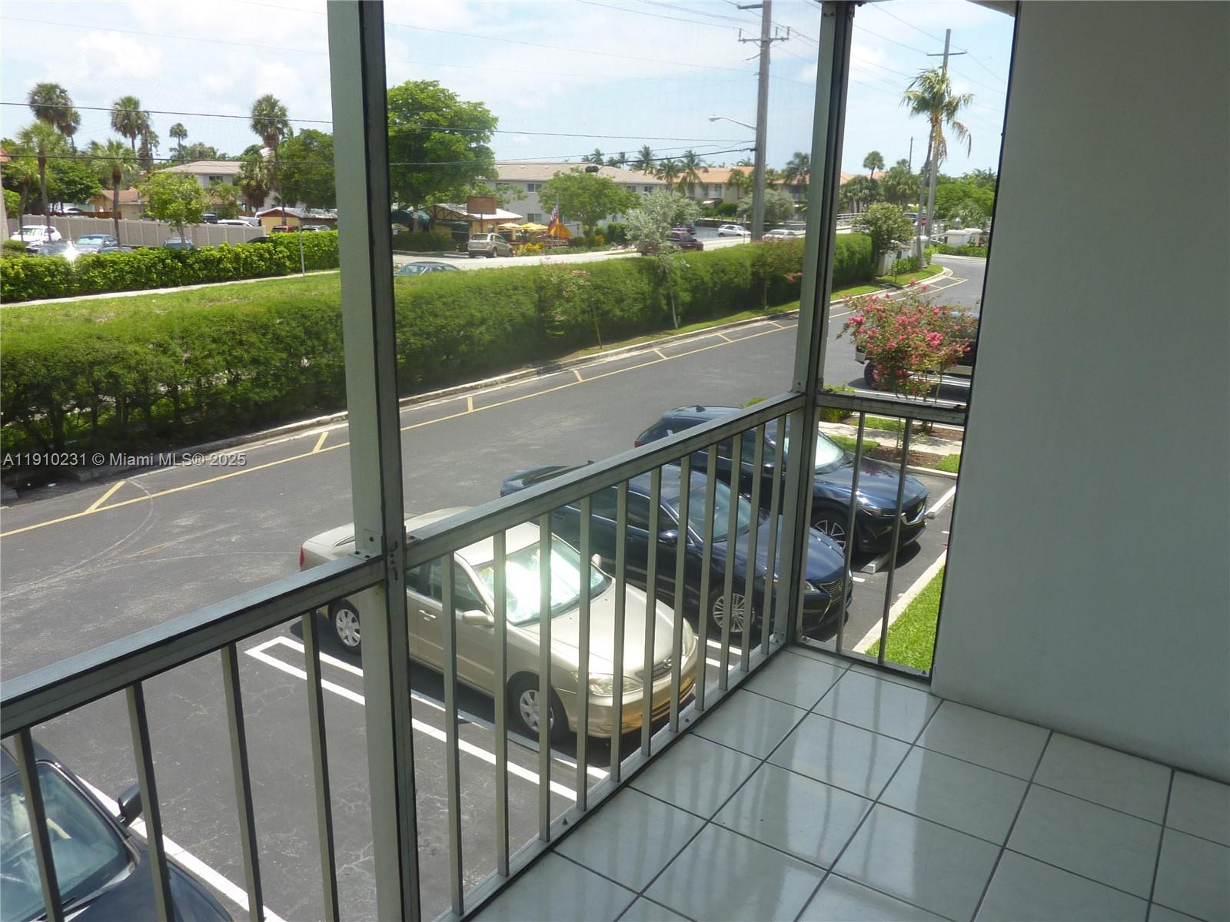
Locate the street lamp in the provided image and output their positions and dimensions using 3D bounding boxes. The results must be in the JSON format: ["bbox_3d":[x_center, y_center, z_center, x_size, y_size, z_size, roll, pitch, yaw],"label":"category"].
[{"bbox_3d":[5.213,-10.910,39.505,2.800,8.530,0.450,12,19,34],"label":"street lamp"}]

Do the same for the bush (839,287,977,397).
[{"bbox_3d":[6.101,-2.095,18.293,2.850,2.950,2.600,7,17,20],"label":"bush"}]

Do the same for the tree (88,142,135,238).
[{"bbox_3d":[-33.589,-17.849,60.000,2.800,7.200,2.800,-5,17,-22],"label":"tree"}]

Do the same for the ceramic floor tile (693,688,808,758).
[{"bbox_3d":[0.408,0.790,2.666,0.245,0.010,0.310,10,18,34],"label":"ceramic floor tile"}]

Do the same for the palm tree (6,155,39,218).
[{"bbox_3d":[-36.737,-15.818,55.175,2.400,6.140,2.400,-9,18,-32],"label":"palm tree"}]

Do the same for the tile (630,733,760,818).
[{"bbox_3d":[0.233,0.883,2.496,0.247,0.010,0.319,12,18,33],"label":"tile"}]

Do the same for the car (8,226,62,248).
[{"bbox_3d":[-43.017,-16.493,66.000,1.830,1.630,4.450,-1,16,-7],"label":"car"}]

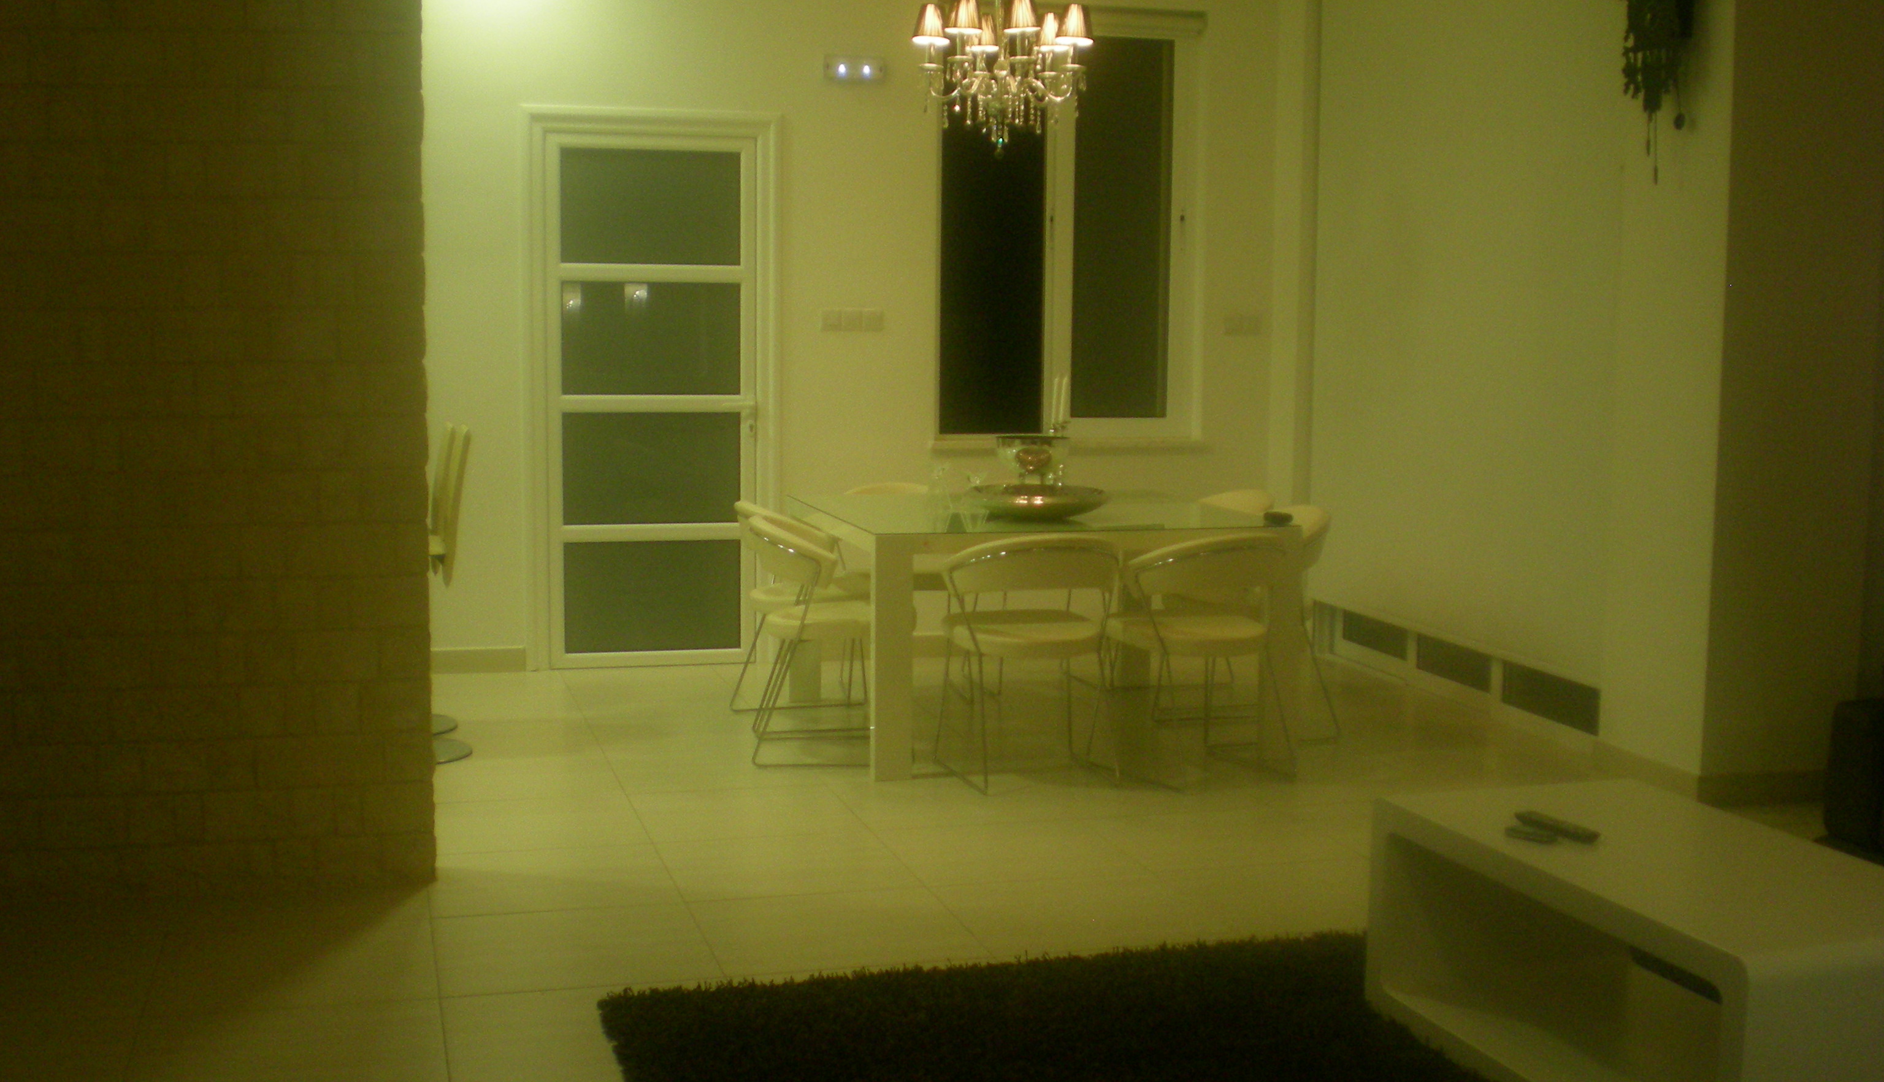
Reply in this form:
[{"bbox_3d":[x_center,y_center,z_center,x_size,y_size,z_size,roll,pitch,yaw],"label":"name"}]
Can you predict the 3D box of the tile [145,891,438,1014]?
[{"bbox_3d":[-1.430,0.942,4.605,0.600,0.010,0.595,-1,7,-15],"label":"tile"}]

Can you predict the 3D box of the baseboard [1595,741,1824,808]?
[{"bbox_3d":[2.374,0.701,6.375,0.440,0.088,0.540,-1,7,-16],"label":"baseboard"}]

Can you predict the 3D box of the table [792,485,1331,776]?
[{"bbox_3d":[0.282,0.261,7.130,1.400,0.757,1.400,-1,7,-16],"label":"table"}]

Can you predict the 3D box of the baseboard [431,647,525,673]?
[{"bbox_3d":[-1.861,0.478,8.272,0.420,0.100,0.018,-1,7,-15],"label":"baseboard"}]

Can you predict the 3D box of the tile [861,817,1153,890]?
[{"bbox_3d":[0.171,0.833,5.523,0.600,0.010,0.590,-1,7,-16],"label":"tile"}]

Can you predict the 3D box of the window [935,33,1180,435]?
[{"bbox_3d":[0.499,-1.279,8.763,1.070,1.650,0.100,-1,7,-15],"label":"window"}]

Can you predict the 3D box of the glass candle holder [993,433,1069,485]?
[{"bbox_3d":[0.318,-0.249,7.361,0.262,0.257,0.262,0,6,0],"label":"glass candle holder"}]

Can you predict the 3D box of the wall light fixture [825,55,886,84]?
[{"bbox_3d":[-0.341,-1.843,8.080,0.250,0.100,0.060,-1,7,-16],"label":"wall light fixture"}]

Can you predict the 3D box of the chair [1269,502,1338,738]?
[{"bbox_3d":[1.070,0.278,7.284,0.540,0.775,0.560,-1,7,-15],"label":"chair"}]

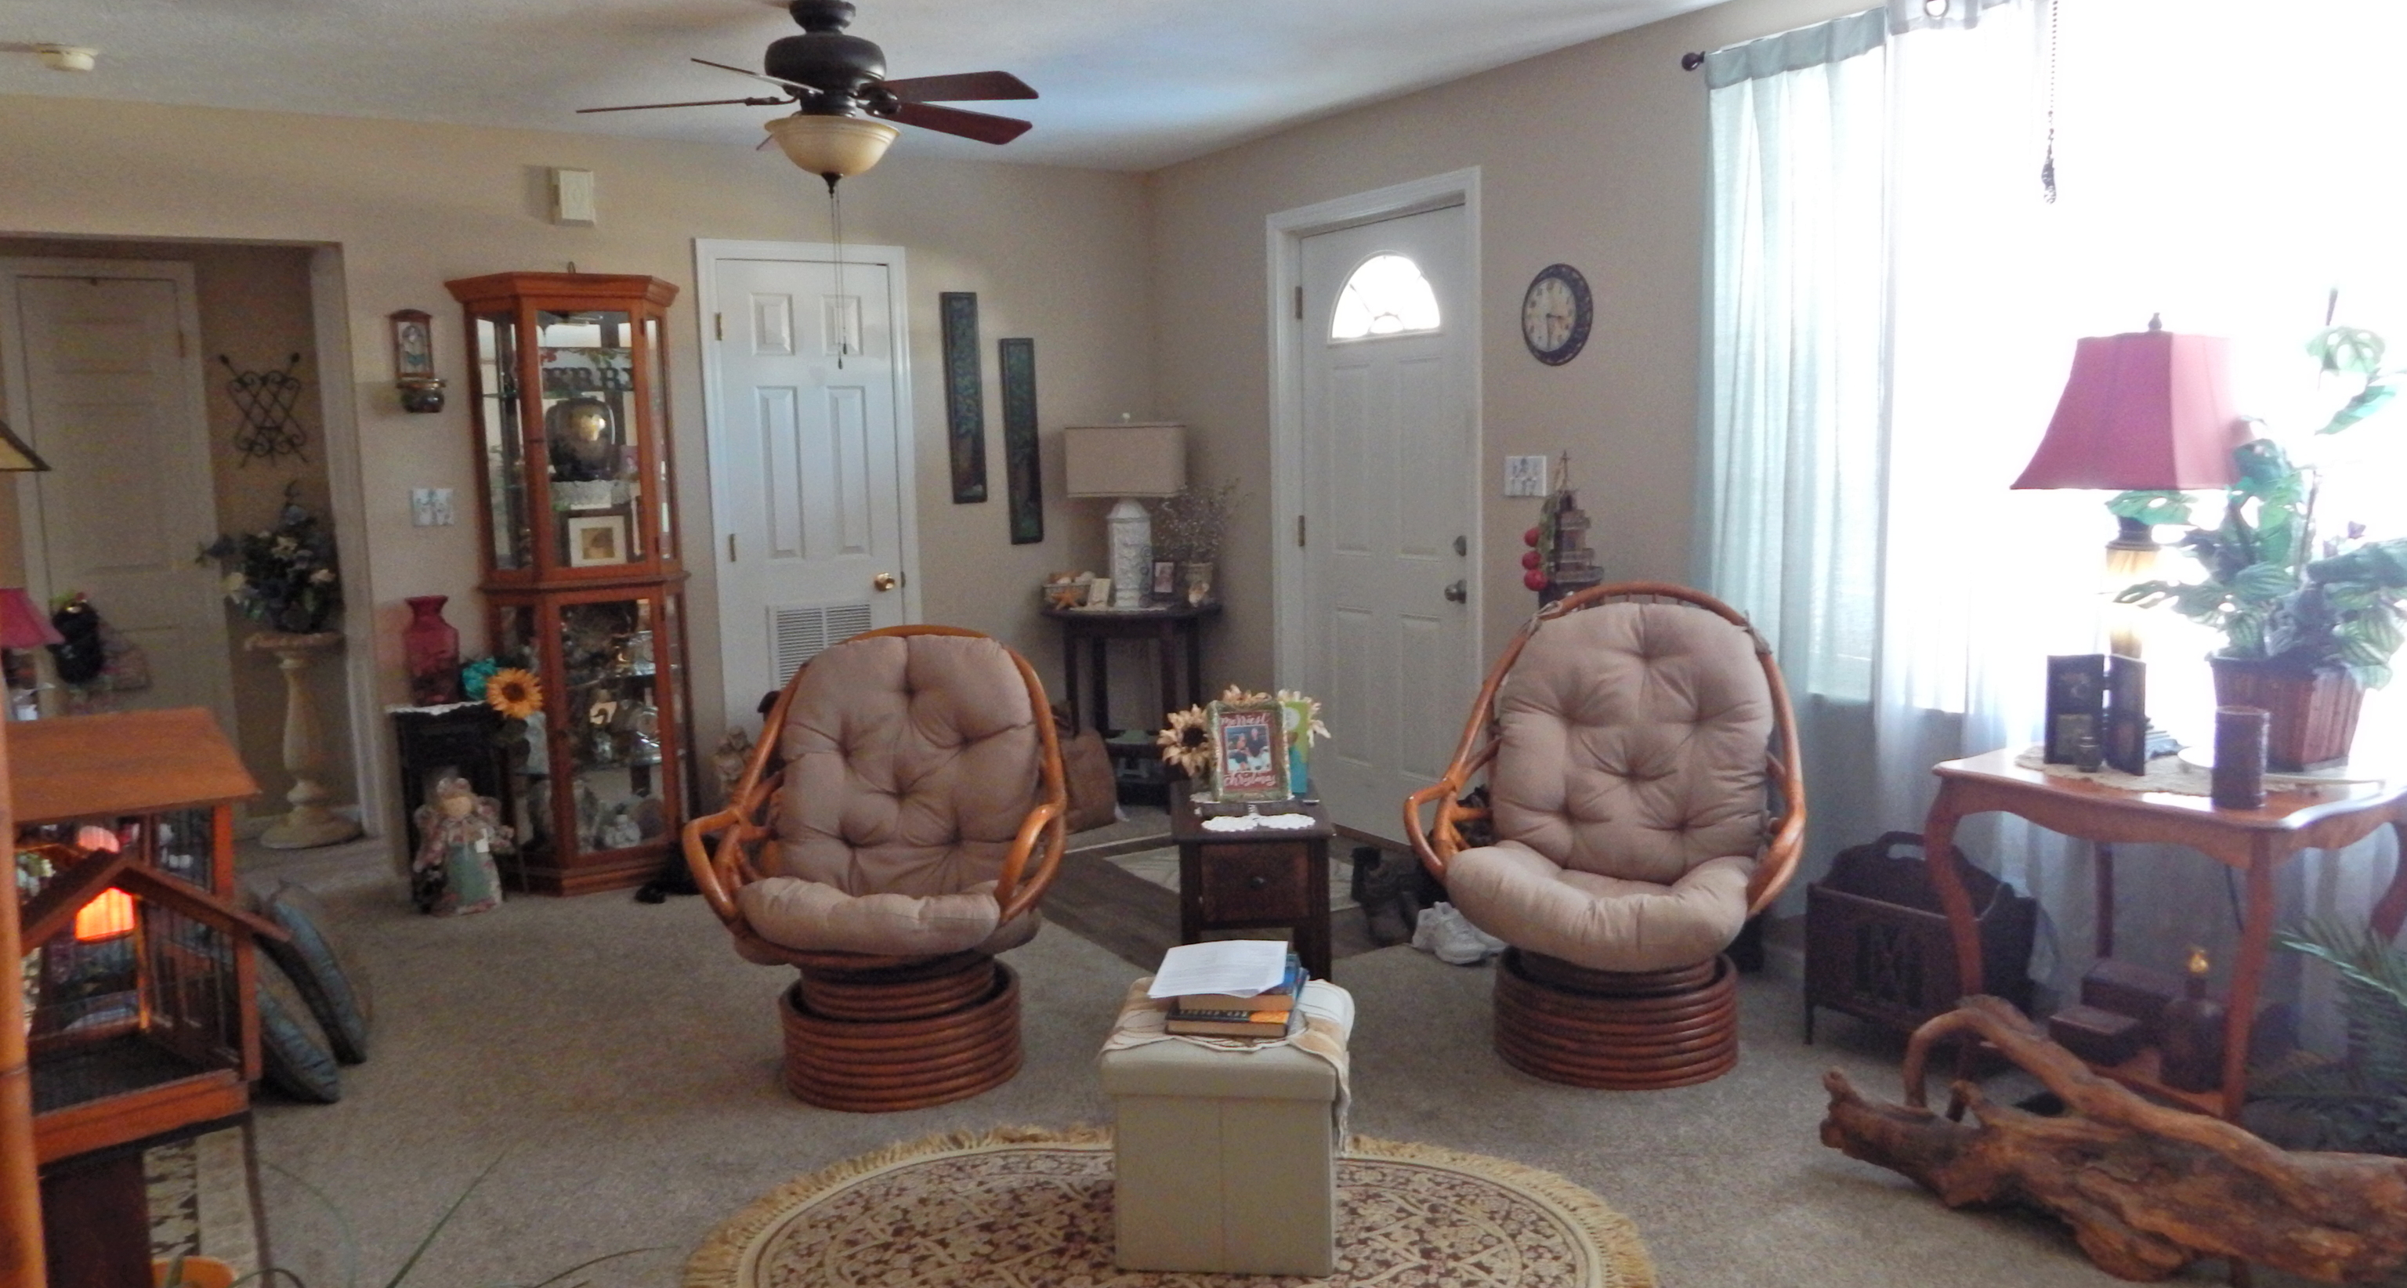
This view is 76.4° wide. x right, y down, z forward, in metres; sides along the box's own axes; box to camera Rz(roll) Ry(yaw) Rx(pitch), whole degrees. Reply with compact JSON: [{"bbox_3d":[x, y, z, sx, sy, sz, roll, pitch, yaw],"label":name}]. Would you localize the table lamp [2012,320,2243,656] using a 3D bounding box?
[{"bbox_3d":[1.723,-0.177,2.840,0.330,0.820,0.330,-7,10,-32],"label":"table lamp"}]

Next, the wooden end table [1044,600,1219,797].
[{"bbox_3d":[-0.287,0.244,5.849,0.700,0.730,0.370,-1,8,4],"label":"wooden end table"}]

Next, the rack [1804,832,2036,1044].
[{"bbox_3d":[1.555,0.655,3.325,0.235,0.490,0.370,-8,10,-41],"label":"rack"}]

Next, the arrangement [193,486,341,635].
[{"bbox_3d":[-3.297,-0.298,5.414,0.430,0.530,0.400,-7,9,-34],"label":"arrangement"}]

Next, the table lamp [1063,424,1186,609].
[{"bbox_3d":[-0.284,-0.495,5.825,0.440,0.710,0.270,-1,9,5],"label":"table lamp"}]

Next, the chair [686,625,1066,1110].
[{"bbox_3d":[-0.707,0.467,3.545,0.790,0.980,0.860,-1,9,3],"label":"chair"}]

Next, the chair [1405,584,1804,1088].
[{"bbox_3d":[0.989,0.407,3.547,0.800,1.010,0.860,2,9,23],"label":"chair"}]

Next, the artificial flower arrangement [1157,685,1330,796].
[{"bbox_3d":[0.092,0.215,3.470,0.390,0.250,0.250,-1,8,0],"label":"artificial flower arrangement"}]

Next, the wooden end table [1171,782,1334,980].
[{"bbox_3d":[0.115,0.640,3.420,0.335,0.570,0.520,-1,8,2],"label":"wooden end table"}]

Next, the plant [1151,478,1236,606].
[{"bbox_3d":[-0.036,-0.390,5.860,0.340,0.490,0.300,-1,8,3],"label":"plant"}]

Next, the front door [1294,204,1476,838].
[{"bbox_3d":[0.603,-0.338,5.115,0.050,2.030,0.870,-7,10,-32],"label":"front door"}]

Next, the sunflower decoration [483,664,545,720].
[{"bbox_3d":[-2.120,0.149,4.712,0.165,0.165,0.060,-3,8,-14],"label":"sunflower decoration"}]

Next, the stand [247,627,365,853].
[{"bbox_3d":[-3.321,0.334,5.636,0.380,0.760,0.380,-7,10,-32],"label":"stand"}]

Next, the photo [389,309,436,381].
[{"bbox_3d":[-2.415,-0.917,4.676,0.110,0.205,0.035,-7,9,-34],"label":"photo"}]

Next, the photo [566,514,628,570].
[{"bbox_3d":[-1.959,-0.332,4.948,0.195,0.175,0.030,-7,10,-32],"label":"photo"}]

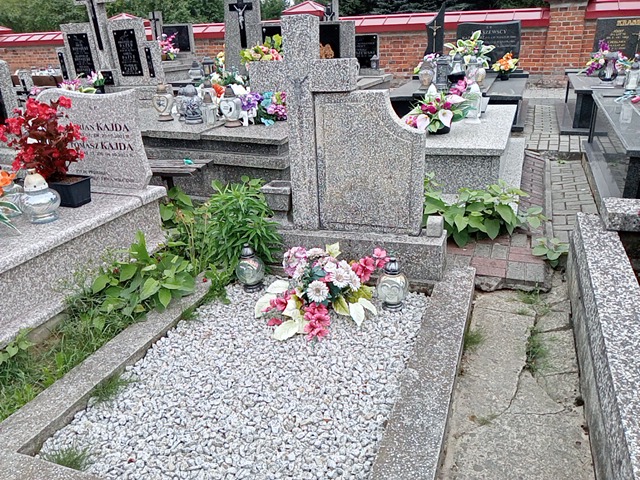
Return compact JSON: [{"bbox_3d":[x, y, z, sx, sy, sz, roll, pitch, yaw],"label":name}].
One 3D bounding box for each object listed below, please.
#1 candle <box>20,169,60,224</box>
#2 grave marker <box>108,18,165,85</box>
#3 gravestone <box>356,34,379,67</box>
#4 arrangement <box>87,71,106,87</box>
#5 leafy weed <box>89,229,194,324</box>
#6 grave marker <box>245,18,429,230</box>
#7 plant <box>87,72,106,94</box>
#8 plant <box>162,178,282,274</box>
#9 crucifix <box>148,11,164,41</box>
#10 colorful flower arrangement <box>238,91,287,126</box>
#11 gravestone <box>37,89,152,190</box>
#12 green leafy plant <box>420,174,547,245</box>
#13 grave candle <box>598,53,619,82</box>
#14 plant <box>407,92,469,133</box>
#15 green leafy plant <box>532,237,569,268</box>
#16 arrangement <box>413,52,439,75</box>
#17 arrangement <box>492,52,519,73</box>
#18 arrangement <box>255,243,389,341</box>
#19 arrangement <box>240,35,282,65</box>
[{"bbox_3d":[-1.416,-0.210,2.614,0.180,0.265,0.180,6,24,20],"label":"candle"},{"bbox_3d":[-2.022,-2.060,5.689,0.580,0.680,0.130,6,24,20],"label":"grave marker"},{"bbox_3d":[0.755,-3.145,8.684,0.550,0.580,0.080,6,24,20],"label":"gravestone"},{"bbox_3d":[-2.444,-1.745,5.648,0.190,0.200,0.180,6,24,20],"label":"arrangement"},{"bbox_3d":[-0.866,0.171,2.563,0.460,0.340,0.380,6,24,19],"label":"leafy weed"},{"bbox_3d":[0.096,-0.535,2.508,0.840,1.020,0.160,5,24,17],"label":"grave marker"},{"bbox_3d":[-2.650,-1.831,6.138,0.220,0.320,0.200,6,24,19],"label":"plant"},{"bbox_3d":[-0.519,-0.116,2.929,0.700,0.520,0.420,6,24,19],"label":"plant"},{"bbox_3d":[-3.309,-4.277,10.716,0.260,0.840,0.140,6,24,19],"label":"crucifix"},{"bbox_3d":[-0.474,-1.114,4.421,0.440,0.270,0.300,6,24,20],"label":"colorful flower arrangement"},{"bbox_3d":[-1.445,-0.648,3.324,0.820,0.630,0.080,6,24,19],"label":"gravestone"},{"bbox_3d":[1.076,-0.210,3.448,0.820,0.350,0.500,6,24,20],"label":"green leafy plant"},{"bbox_3d":[3.522,-2.106,6.320,0.220,0.340,0.220,6,25,19],"label":"grave candle"},{"bbox_3d":[1.023,-1.122,4.485,0.560,0.360,0.420,5,24,17],"label":"plant"},{"bbox_3d":[1.324,0.073,2.954,0.200,0.140,0.180,6,24,19],"label":"green leafy plant"},{"bbox_3d":[1.462,-2.374,7.043,0.340,0.340,0.280,6,24,20],"label":"arrangement"},{"bbox_3d":[2.820,-2.693,7.862,0.380,0.300,0.320,5,24,17],"label":"arrangement"},{"bbox_3d":[0.008,0.183,2.252,0.510,0.320,0.430,6,24,19],"label":"arrangement"},{"bbox_3d":[-0.554,-1.828,5.075,0.440,0.380,0.300,6,24,20],"label":"arrangement"}]

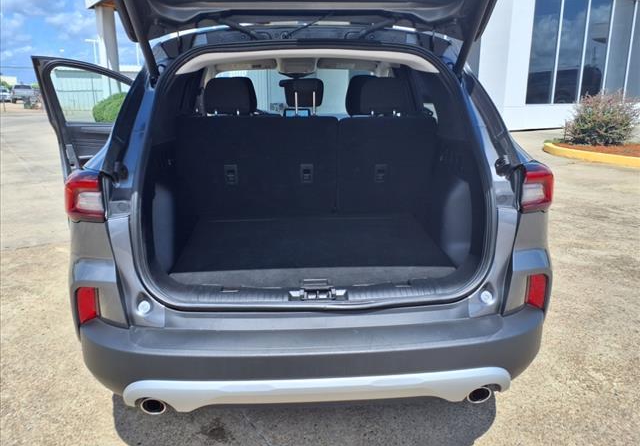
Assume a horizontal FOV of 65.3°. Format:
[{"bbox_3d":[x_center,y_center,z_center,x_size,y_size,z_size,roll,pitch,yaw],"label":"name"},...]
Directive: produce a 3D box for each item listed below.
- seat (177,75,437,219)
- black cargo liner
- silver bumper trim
[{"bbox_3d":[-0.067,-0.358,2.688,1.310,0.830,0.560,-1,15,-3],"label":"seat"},{"bbox_3d":[-0.036,0.110,2.254,1.120,0.055,0.940,-1,15,-3],"label":"black cargo liner"},{"bbox_3d":[0.003,0.552,1.740,1.400,0.145,0.190,-1,15,-3],"label":"silver bumper trim"}]

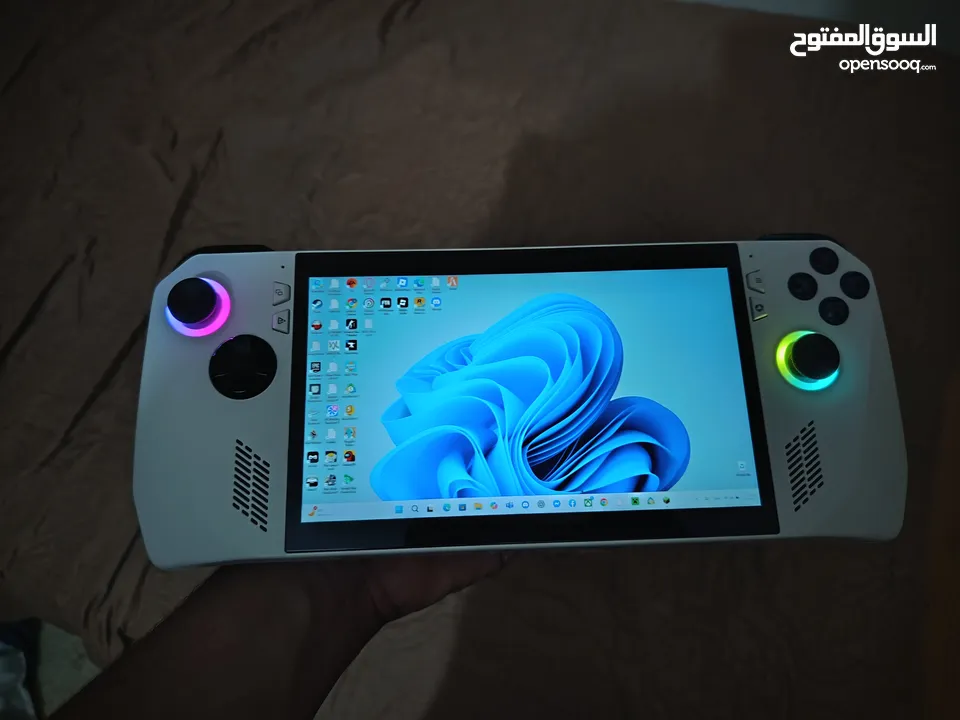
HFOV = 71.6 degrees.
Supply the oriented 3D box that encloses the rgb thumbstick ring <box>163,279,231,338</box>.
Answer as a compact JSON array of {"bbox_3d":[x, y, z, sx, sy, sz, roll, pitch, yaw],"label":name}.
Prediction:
[{"bbox_3d":[-0.101,-0.019,0.238,0.022,0.004,0.022,-2,75,-2],"label":"rgb thumbstick ring"}]

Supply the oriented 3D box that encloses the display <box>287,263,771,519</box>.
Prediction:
[{"bbox_3d":[0.017,0.010,0.236,0.155,0.003,0.087,-2,75,-2],"label":"display"}]

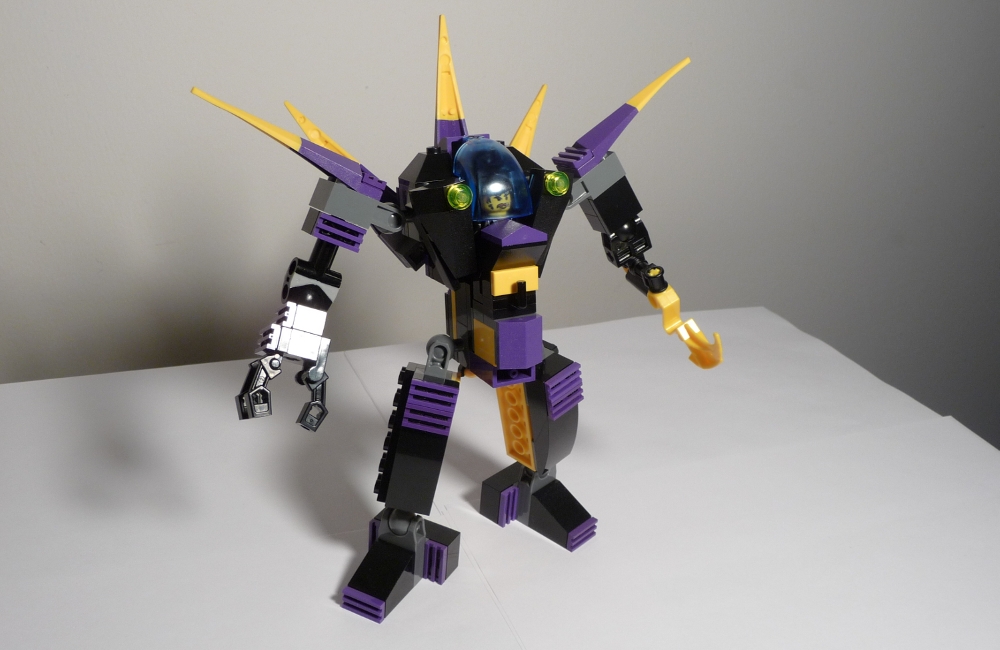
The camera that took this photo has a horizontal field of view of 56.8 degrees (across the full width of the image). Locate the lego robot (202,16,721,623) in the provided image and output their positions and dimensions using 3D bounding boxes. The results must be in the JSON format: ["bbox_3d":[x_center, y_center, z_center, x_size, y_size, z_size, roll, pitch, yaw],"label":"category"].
[{"bbox_3d":[-0.007,-0.009,0.336,0.196,0.195,0.080,-10,27,-29],"label":"lego robot"}]

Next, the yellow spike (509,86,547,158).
[{"bbox_3d":[0.011,-0.078,0.355,0.005,0.036,0.009,5,-22,48],"label":"yellow spike"}]

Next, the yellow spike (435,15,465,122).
[{"bbox_3d":[-0.019,-0.089,0.319,0.009,0.036,0.005,-10,13,-29],"label":"yellow spike"}]

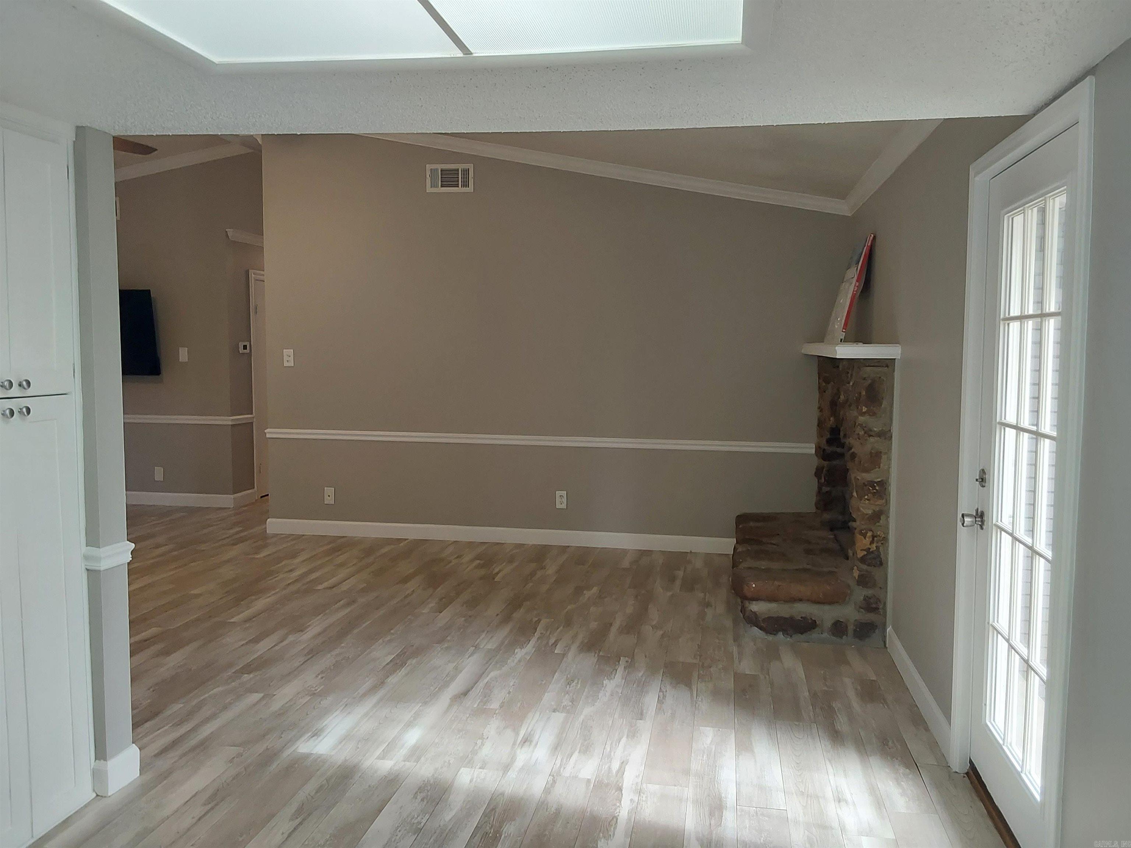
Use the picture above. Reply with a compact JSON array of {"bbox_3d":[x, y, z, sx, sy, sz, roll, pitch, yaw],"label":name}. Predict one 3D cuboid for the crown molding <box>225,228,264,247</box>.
[{"bbox_3d":[-2.816,-1.692,8.496,0.075,0.085,1.213,1,5,10],"label":"crown molding"}]

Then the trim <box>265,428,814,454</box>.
[{"bbox_3d":[-0.299,0.118,6.660,4.102,0.076,0.035,1,4,10],"label":"trim"}]

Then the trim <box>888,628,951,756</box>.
[{"bbox_3d":[1.431,1.062,3.776,0.020,0.122,1.232,1,4,10],"label":"trim"}]

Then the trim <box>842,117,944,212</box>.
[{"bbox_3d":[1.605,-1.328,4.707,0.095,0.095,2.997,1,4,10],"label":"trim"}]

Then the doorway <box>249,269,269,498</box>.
[{"bbox_3d":[-2.831,-0.377,8.871,0.070,2.129,0.870,1,5,10],"label":"doorway"}]

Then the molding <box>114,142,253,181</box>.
[{"bbox_3d":[-3.400,-2.326,8.066,1.406,0.090,0.070,-9,3,11],"label":"molding"}]

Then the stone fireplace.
[{"bbox_3d":[1.368,0.290,5.395,0.720,1.414,1.967,1,4,10],"label":"stone fireplace"}]

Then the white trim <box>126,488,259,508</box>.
[{"bbox_3d":[-3.471,0.679,8.547,1.077,0.112,0.435,1,4,10],"label":"white trim"}]

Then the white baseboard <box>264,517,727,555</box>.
[{"bbox_3d":[-0.566,0.829,6.769,3.566,0.112,0.018,1,4,10],"label":"white baseboard"}]

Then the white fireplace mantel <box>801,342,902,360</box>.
[{"bbox_3d":[1.560,-0.412,5.151,0.286,0.064,1.889,1,5,10],"label":"white fireplace mantel"}]

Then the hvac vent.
[{"bbox_3d":[-0.840,-1.780,6.617,0.357,0.188,0.025,1,4,10],"label":"hvac vent"}]

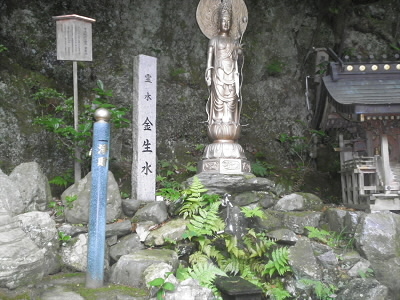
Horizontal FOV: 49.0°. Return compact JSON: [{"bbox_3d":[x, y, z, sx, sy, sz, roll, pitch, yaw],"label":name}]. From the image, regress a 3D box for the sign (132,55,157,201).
[{"bbox_3d":[-0.582,-0.225,4.600,0.190,1.526,0.190,3,-7,-27],"label":"sign"}]

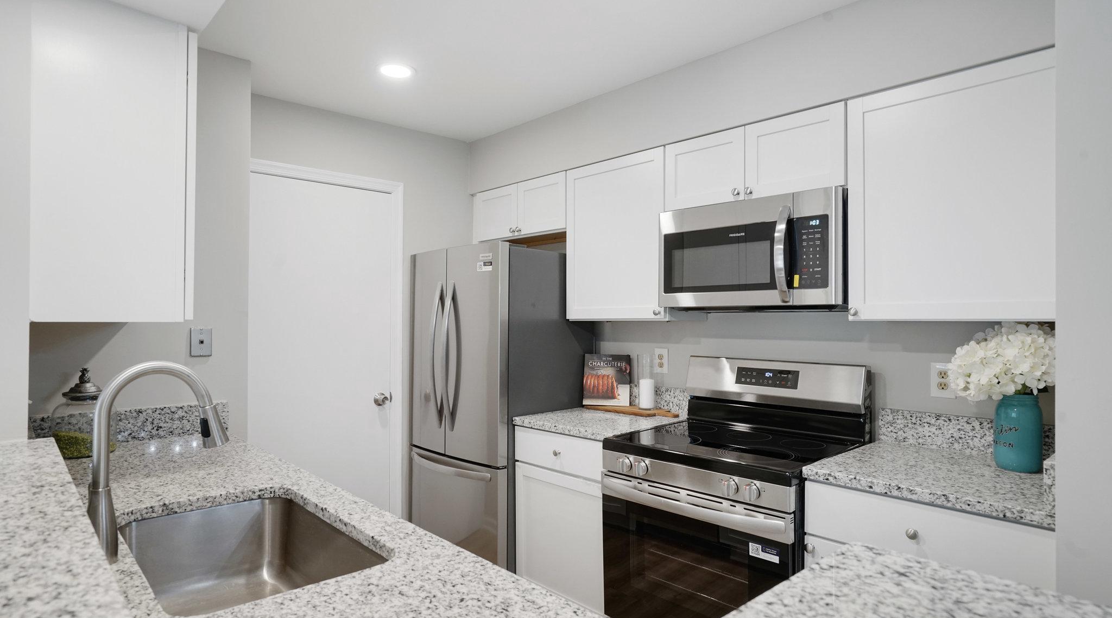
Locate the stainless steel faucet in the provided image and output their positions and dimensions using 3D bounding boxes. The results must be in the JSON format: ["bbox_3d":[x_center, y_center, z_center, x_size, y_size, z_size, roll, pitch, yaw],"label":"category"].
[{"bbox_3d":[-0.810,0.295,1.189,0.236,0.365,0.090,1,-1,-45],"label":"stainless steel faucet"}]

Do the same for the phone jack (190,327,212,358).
[{"bbox_3d":[-1.419,0.133,2.348,0.073,0.115,0.007,1,-2,-43],"label":"phone jack"}]

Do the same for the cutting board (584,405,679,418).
[{"bbox_3d":[0.384,0.500,2.892,0.148,0.018,0.520,1,-1,-45],"label":"cutting board"}]

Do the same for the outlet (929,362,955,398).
[{"bbox_3d":[1.360,0.253,2.061,0.007,0.116,0.073,1,-1,-45],"label":"outlet"}]

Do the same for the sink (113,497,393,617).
[{"bbox_3d":[-0.652,0.606,1.221,0.385,0.222,0.693,1,-2,-43],"label":"sink"}]

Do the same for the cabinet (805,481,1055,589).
[{"bbox_3d":[1.197,0.960,1.785,0.613,0.884,0.607,1,-1,-45],"label":"cabinet"}]

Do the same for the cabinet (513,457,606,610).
[{"bbox_3d":[0.259,1.013,2.767,0.630,0.697,0.605,1,-2,-43],"label":"cabinet"}]

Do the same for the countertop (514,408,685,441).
[{"bbox_3d":[0.224,0.521,2.738,0.635,0.030,0.572,1,-1,-45],"label":"countertop"}]

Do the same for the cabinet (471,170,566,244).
[{"bbox_3d":[-0.106,-0.547,3.421,0.319,0.288,0.809,1,-2,-43],"label":"cabinet"}]

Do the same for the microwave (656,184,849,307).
[{"bbox_3d":[0.833,-0.206,2.376,0.375,0.418,0.751,1,-2,-43],"label":"microwave"}]

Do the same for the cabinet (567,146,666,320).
[{"bbox_3d":[0.382,-0.320,2.898,0.319,0.767,0.613,1,-2,-43],"label":"cabinet"}]

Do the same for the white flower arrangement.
[{"bbox_3d":[1.410,0.162,1.799,0.280,0.242,0.305,1,-1,-45],"label":"white flower arrangement"}]

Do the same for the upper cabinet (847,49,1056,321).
[{"bbox_3d":[1.329,-0.346,1.921,0.303,0.765,0.605,1,-1,-45],"label":"upper cabinet"}]

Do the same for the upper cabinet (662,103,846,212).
[{"bbox_3d":[0.849,-0.569,2.410,0.303,0.302,0.760,1,-1,-45],"label":"upper cabinet"}]

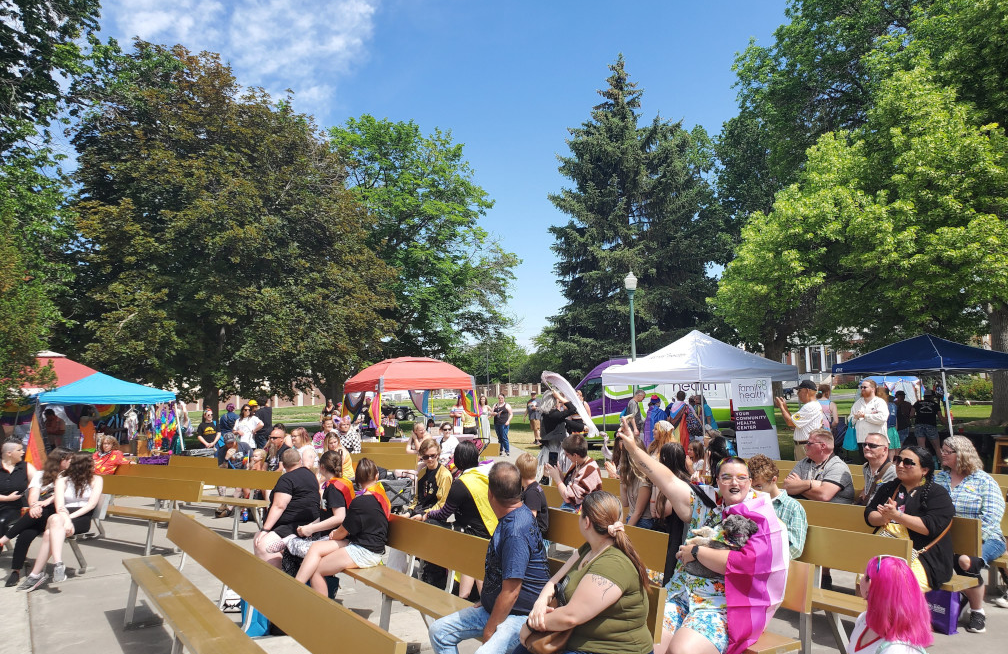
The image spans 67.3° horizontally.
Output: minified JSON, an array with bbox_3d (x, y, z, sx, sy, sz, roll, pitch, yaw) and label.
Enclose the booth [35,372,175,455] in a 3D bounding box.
[{"bbox_3d":[-8.801,2.284,16.520,2.950,2.580,2.950,1,-6,-33],"label":"booth"}]

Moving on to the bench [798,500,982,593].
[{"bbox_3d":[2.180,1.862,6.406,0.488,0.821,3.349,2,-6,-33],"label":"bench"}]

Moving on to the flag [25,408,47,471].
[{"bbox_3d":[-10.884,2.639,17.600,0.520,1.400,0.150,2,-6,-36],"label":"flag"}]

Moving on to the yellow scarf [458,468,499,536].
[{"bbox_3d":[-0.224,1.533,6.650,0.380,0.600,0.290,2,-7,-41],"label":"yellow scarf"}]

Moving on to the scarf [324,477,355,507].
[{"bbox_3d":[-1.445,1.462,6.650,0.220,0.290,0.340,1,-5,-22],"label":"scarf"}]

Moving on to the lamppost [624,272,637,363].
[{"bbox_3d":[3.506,0.941,20.086,0.380,4.850,0.380,1,-6,-32],"label":"lamppost"}]

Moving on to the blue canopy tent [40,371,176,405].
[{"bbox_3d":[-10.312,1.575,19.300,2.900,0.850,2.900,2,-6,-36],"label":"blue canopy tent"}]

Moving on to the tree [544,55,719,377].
[{"bbox_3d":[6.631,-4.517,40.000,9.200,20.000,9.000,-1,-5,0],"label":"tree"}]

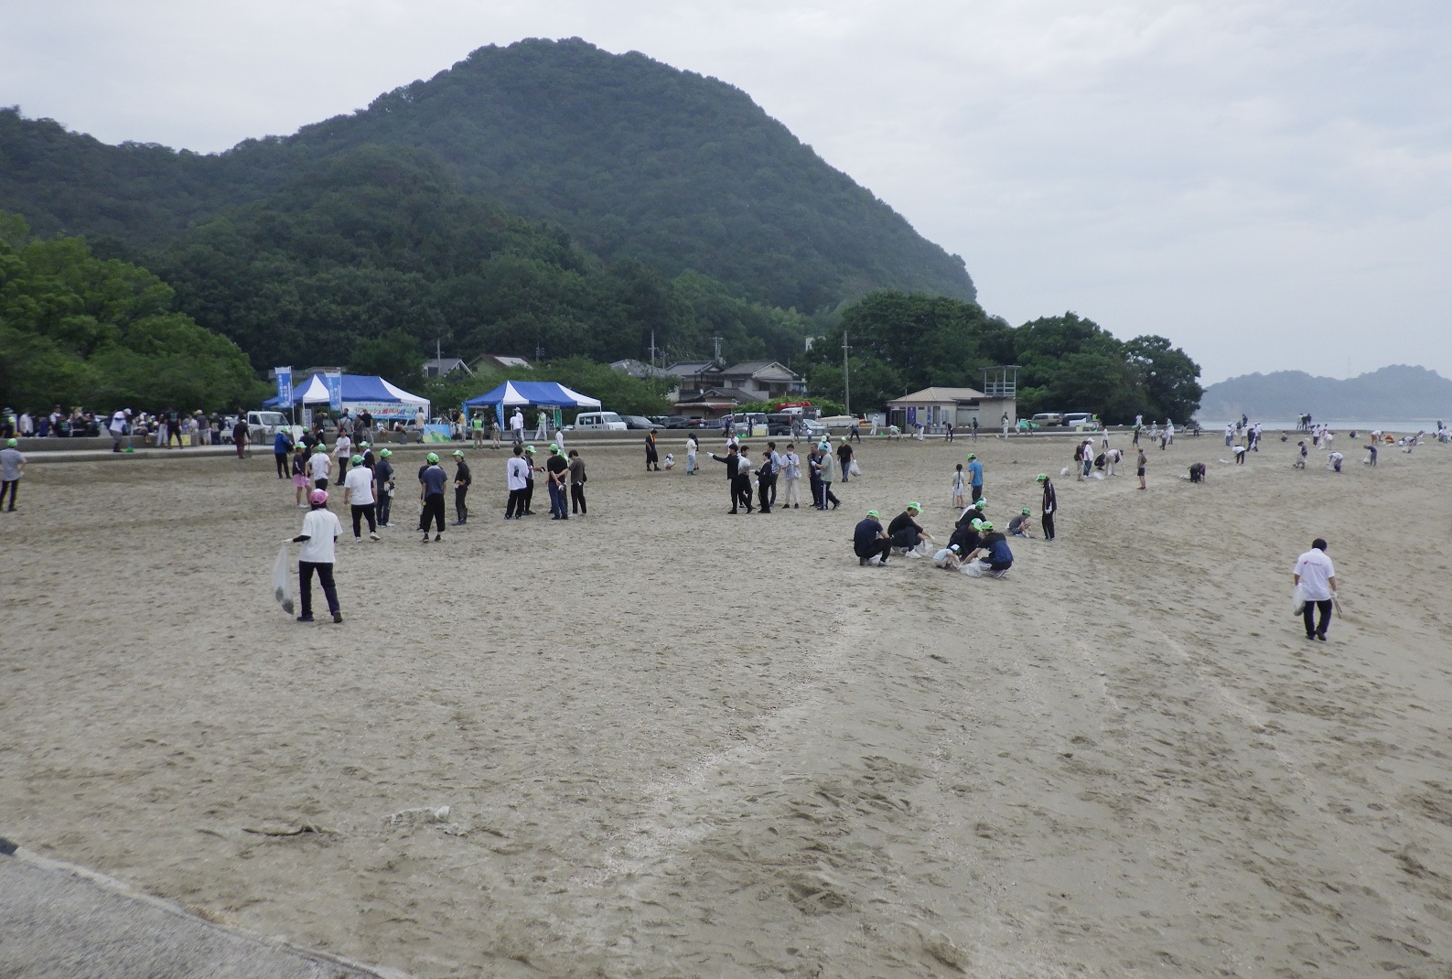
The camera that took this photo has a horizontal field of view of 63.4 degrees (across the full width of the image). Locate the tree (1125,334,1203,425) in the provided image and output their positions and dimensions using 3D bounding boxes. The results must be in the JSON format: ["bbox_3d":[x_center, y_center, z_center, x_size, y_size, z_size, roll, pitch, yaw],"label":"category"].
[{"bbox_3d":[48.346,-11.946,129.516,8.500,10.200,8.200,1,4,20],"label":"tree"}]

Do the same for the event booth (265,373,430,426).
[{"bbox_3d":[-17.860,-3.784,55.706,3.400,3.300,6.800,3,4,39],"label":"event booth"}]

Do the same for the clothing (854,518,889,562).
[{"bbox_3d":[2.497,0.868,20.200,0.550,0.750,0.440,-1,4,-16],"label":"clothing"}]

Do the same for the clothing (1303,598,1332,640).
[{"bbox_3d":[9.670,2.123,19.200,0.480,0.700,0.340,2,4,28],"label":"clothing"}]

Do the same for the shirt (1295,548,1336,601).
[{"bbox_3d":[9.332,1.347,18.600,0.620,0.820,0.360,2,4,27],"label":"shirt"}]

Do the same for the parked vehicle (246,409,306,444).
[{"bbox_3d":[-21.396,-2.702,53.837,3.400,1.780,1.480,3,5,40],"label":"parked vehicle"}]

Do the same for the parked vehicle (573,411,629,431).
[{"bbox_3d":[-7.594,-3.685,69.706,1.480,1.870,3.400,-3,5,-44],"label":"parked vehicle"}]

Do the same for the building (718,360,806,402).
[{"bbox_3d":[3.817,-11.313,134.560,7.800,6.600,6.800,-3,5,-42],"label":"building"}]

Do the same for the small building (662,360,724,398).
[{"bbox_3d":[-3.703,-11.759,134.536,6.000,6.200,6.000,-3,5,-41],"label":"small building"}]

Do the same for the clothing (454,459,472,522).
[{"bbox_3d":[-5.880,0.051,26.300,0.310,1.400,0.430,-2,4,-27],"label":"clothing"}]

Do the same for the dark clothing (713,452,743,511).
[{"bbox_3d":[0.057,-0.213,29.341,0.700,1.520,0.480,1,4,21],"label":"dark clothing"}]

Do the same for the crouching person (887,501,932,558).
[{"bbox_3d":[3.408,0.747,21.785,0.830,1.000,0.560,1,4,12],"label":"crouching person"}]

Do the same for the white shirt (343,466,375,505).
[{"bbox_3d":[-7.135,-0.077,22.837,0.570,0.750,0.330,0,3,2],"label":"white shirt"}]

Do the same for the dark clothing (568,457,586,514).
[{"bbox_3d":[-3.592,-0.110,28.500,0.450,1.380,0.360,-3,5,-41],"label":"dark clothing"}]

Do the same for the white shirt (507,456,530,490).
[{"bbox_3d":[-4.914,-0.388,27.727,0.510,0.790,0.300,1,3,9],"label":"white shirt"}]

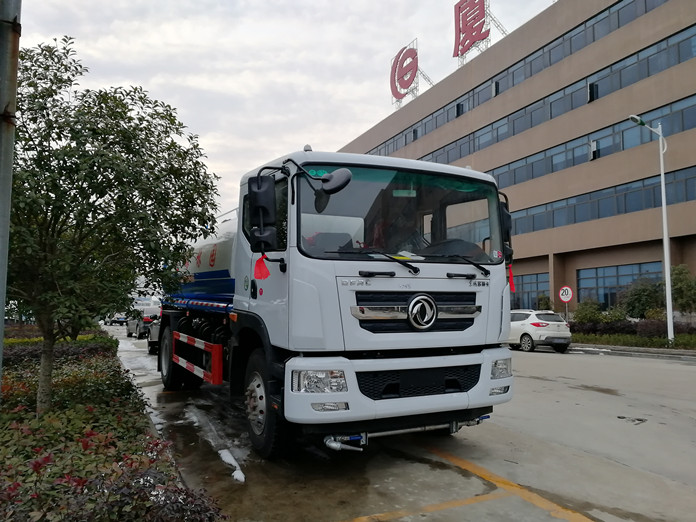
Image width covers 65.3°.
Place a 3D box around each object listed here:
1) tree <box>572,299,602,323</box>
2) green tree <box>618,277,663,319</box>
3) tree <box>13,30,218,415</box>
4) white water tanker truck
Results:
[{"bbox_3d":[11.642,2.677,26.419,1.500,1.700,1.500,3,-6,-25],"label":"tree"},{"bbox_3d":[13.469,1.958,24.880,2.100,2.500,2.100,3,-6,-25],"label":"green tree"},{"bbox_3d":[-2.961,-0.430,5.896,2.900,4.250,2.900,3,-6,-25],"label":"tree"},{"bbox_3d":[-1.078,0.633,7.769,2.450,2.800,7.700,2,-5,-26],"label":"white water tanker truck"}]

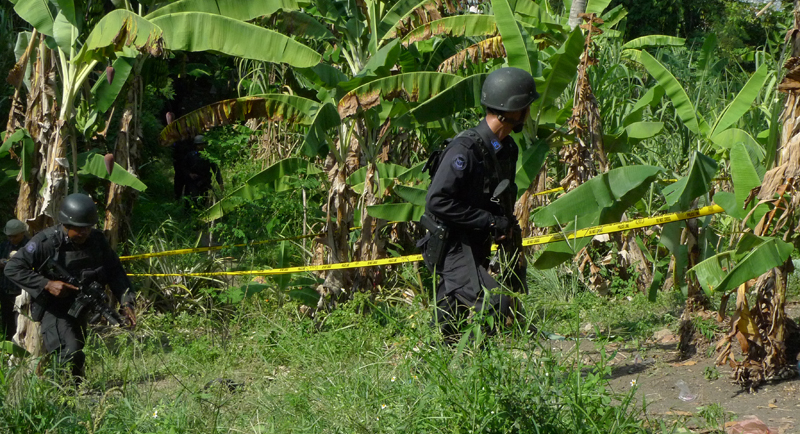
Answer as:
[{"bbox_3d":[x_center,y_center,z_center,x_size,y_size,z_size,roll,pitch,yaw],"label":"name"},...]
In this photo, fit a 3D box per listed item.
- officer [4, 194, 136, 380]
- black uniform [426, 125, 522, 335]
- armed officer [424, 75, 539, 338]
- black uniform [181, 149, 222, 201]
[{"bbox_3d":[-2.151,0.545,8.600,0.780,1.400,0.600,-3,8,-25],"label":"officer"},{"bbox_3d":[0.377,0.114,6.670,0.520,1.250,0.580,2,7,13],"label":"black uniform"},{"bbox_3d":[0.406,0.013,6.650,0.600,1.550,0.620,2,7,13],"label":"armed officer"},{"bbox_3d":[-2.938,-0.407,19.500,0.600,1.300,0.450,-4,8,-30],"label":"black uniform"}]

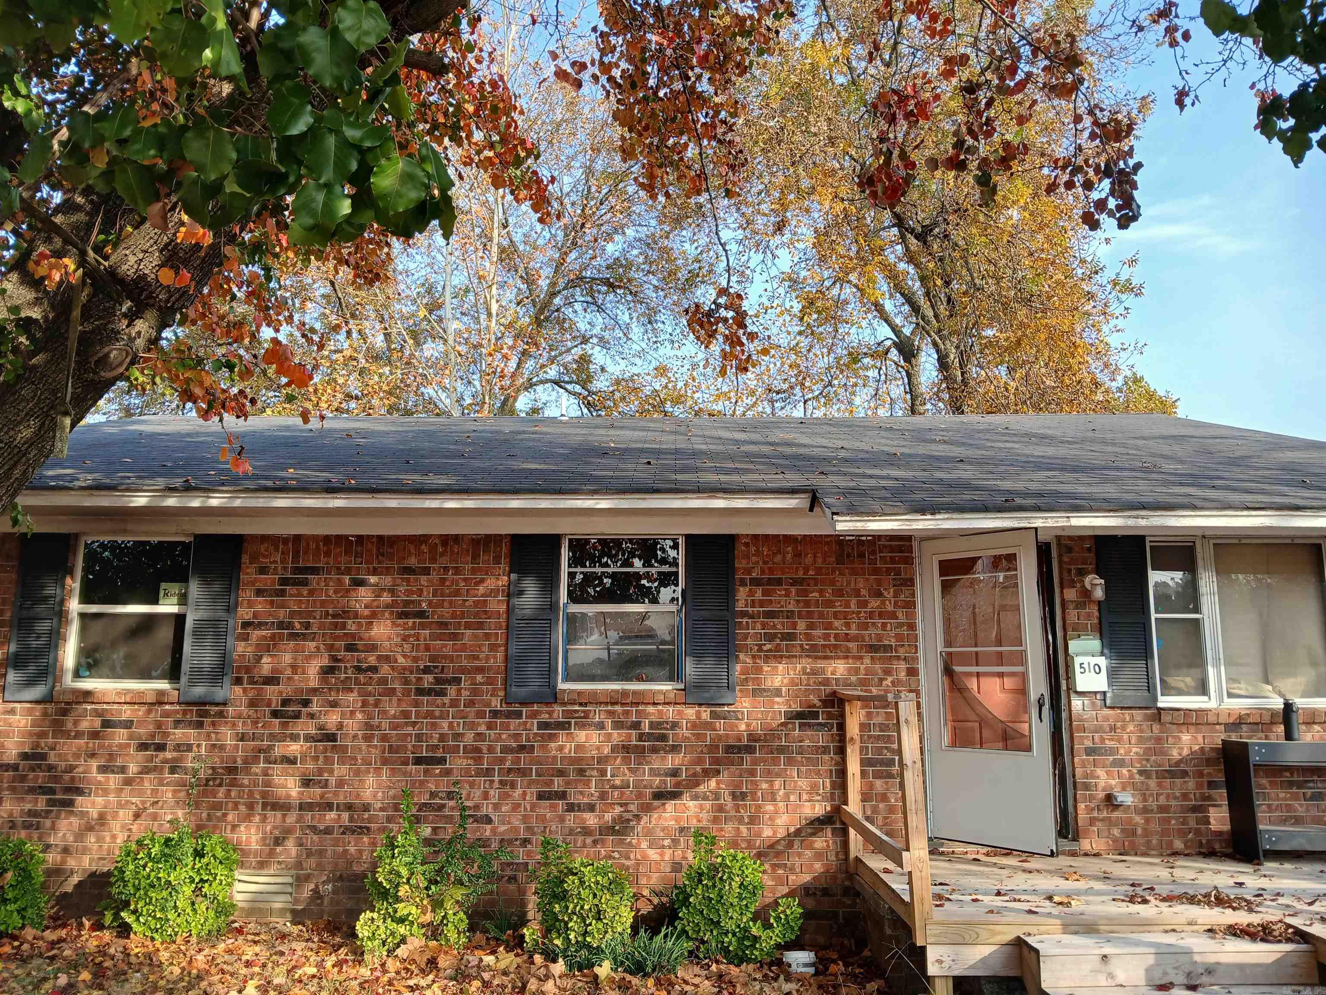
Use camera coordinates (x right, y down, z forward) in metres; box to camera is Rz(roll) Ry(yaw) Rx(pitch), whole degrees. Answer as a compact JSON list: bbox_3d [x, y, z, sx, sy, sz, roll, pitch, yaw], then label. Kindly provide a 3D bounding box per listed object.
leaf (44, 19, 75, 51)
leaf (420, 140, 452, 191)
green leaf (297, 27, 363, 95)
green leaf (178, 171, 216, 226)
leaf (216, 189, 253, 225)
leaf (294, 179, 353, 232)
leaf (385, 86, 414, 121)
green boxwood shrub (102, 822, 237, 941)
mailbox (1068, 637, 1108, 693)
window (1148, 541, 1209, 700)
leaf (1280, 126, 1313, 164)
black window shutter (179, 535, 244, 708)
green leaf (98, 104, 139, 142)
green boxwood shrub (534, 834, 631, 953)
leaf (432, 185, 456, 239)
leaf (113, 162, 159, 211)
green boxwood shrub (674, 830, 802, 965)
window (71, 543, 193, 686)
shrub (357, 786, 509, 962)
[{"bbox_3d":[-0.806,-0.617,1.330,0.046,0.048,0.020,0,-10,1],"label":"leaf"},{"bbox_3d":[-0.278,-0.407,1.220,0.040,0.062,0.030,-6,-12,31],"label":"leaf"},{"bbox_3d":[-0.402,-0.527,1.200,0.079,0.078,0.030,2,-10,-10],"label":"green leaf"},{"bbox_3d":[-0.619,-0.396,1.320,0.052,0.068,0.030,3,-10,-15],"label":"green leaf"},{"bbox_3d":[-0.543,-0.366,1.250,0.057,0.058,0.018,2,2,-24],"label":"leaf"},{"bbox_3d":[-0.410,-0.351,1.200,0.067,0.068,0.018,10,0,-21],"label":"leaf"},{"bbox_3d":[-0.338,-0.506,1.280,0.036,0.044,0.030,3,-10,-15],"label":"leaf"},{"bbox_3d":[-3.168,2.466,6.419,0.803,0.728,0.720,0,-10,1],"label":"green boxwood shrub"},{"bbox_3d":[2.933,1.148,6.868,0.226,0.374,0.110,0,-10,1],"label":"mailbox"},{"bbox_3d":[3.550,0.838,6.859,0.352,1.088,0.080,0,-9,2],"label":"window"},{"bbox_3d":[1.016,-0.565,1.600,0.055,0.060,0.025,0,-10,1],"label":"leaf"},{"bbox_3d":[-3.205,0.855,7.073,0.353,1.192,0.045,0,-9,2],"label":"black window shutter"},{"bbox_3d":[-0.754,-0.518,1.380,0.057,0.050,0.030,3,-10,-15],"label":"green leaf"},{"bbox_3d":[-0.498,2.489,6.257,0.605,0.639,0.580,0,-10,1],"label":"green boxwood shrub"},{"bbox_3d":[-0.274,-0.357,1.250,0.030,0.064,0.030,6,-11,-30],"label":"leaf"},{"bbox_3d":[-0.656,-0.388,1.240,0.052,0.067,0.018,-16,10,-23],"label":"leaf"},{"bbox_3d":[0.474,2.533,6.296,0.791,0.805,0.680,0,-10,1],"label":"green boxwood shrub"},{"bbox_3d":[-3.838,0.822,7.182,0.860,1.094,0.090,0,-10,1],"label":"window"},{"bbox_3d":[-1.473,2.378,6.388,0.915,0.990,0.650,0,-9,2],"label":"shrub"}]

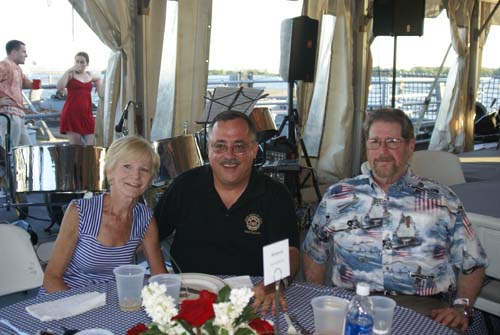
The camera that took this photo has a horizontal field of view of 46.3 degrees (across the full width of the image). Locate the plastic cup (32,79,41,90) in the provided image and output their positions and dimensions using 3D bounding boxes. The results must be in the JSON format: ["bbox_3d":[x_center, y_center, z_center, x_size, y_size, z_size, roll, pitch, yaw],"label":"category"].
[{"bbox_3d":[-2.483,-0.966,6.800,0.095,0.120,0.095,0,9,0],"label":"plastic cup"}]

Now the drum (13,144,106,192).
[{"bbox_3d":[-1.220,0.006,3.750,0.600,0.280,0.600,0,-1,0],"label":"drum"}]

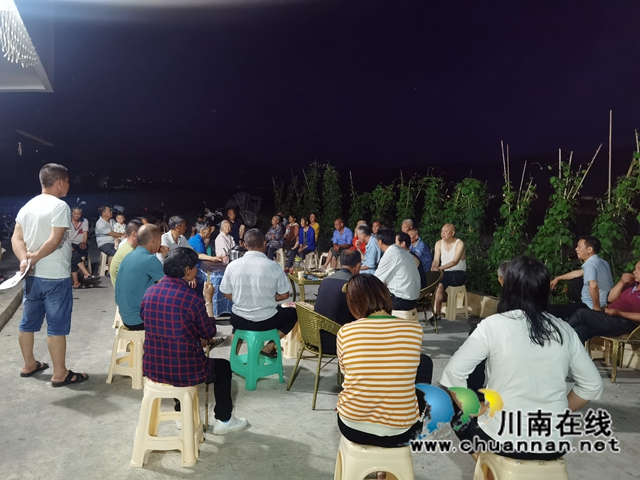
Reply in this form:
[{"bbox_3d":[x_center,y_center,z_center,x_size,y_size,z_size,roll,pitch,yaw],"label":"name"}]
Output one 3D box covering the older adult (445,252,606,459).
[{"bbox_3d":[0.970,0.729,2.600,0.660,1.310,0.880,3,4,5],"label":"older adult"}]

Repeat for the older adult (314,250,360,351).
[{"bbox_3d":[0.220,0.662,4.450,0.520,1.140,0.800,4,4,20],"label":"older adult"}]

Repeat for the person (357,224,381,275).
[{"bbox_3d":[0.549,0.408,6.742,0.800,1.220,0.500,1,4,-7],"label":"person"}]

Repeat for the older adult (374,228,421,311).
[{"bbox_3d":[0.671,0.506,5.246,0.840,1.220,0.520,6,5,40],"label":"older adult"}]

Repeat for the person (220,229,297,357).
[{"bbox_3d":[-0.530,0.550,4.480,0.600,1.290,0.820,3,4,2],"label":"person"}]

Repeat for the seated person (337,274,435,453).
[{"bbox_3d":[0.313,0.720,2.425,0.540,1.160,0.840,3,4,15],"label":"seated person"}]

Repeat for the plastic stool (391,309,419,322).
[{"bbox_3d":[0.816,0.908,5.134,0.340,0.445,0.340,4,4,20],"label":"plastic stool"}]

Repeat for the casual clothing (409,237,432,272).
[{"bbox_3d":[1.550,0.254,7.700,0.360,0.570,0.460,-1,5,-45],"label":"casual clothing"}]

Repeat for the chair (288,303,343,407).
[{"bbox_3d":[0.088,0.833,3.837,0.560,0.720,0.540,0,5,-32],"label":"chair"}]

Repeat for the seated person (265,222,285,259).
[{"bbox_3d":[-0.900,0.085,10.150,0.500,1.130,0.700,5,6,41],"label":"seated person"}]

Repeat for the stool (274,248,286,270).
[{"bbox_3d":[-0.986,0.404,11.358,0.340,0.445,0.340,3,4,15],"label":"stool"}]

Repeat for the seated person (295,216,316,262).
[{"bbox_3d":[-0.422,0.076,11.332,0.500,1.210,0.850,4,5,37],"label":"seated person"}]

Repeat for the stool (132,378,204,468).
[{"bbox_3d":[-0.849,1.019,2.897,0.360,0.440,0.340,2,4,2],"label":"stool"}]

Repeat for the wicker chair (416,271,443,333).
[{"bbox_3d":[1.180,0.719,6.040,0.580,0.730,0.600,1,4,-5],"label":"wicker chair"}]

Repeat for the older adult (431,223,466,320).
[{"bbox_3d":[1.659,0.419,6.590,0.740,1.280,0.500,-2,5,-41],"label":"older adult"}]

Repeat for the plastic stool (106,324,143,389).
[{"bbox_3d":[-1.520,0.945,4.150,0.360,0.450,0.360,4,4,14],"label":"plastic stool"}]

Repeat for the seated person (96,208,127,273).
[{"bbox_3d":[-3.920,0.072,9.350,0.680,1.310,0.500,5,4,28],"label":"seated person"}]

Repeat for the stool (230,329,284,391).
[{"bbox_3d":[-0.530,0.986,4.240,0.350,0.450,0.350,5,5,37],"label":"stool"}]

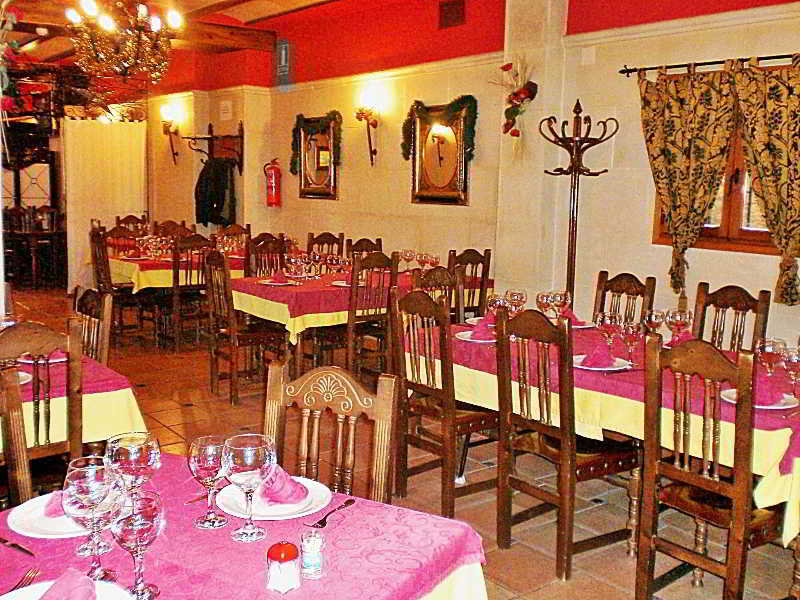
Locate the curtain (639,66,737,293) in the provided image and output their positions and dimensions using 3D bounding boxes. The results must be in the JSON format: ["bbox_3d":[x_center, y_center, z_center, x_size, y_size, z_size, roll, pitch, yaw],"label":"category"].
[{"bbox_3d":[1.658,-0.720,4.863,0.110,1.344,0.645,-5,11,-38],"label":"curtain"}]

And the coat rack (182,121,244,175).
[{"bbox_3d":[-2.351,-1.909,10.143,0.360,0.659,0.907,-6,11,-39],"label":"coat rack"}]

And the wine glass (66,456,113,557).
[{"bbox_3d":[-0.612,0.411,1.613,0.097,0.181,0.097,1,8,0],"label":"wine glass"}]

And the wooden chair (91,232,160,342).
[{"bbox_3d":[-2.501,-0.148,7.358,0.480,1.040,0.420,-4,10,-35],"label":"wooden chair"}]

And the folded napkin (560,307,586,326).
[{"bbox_3d":[0.919,0.079,4.298,0.100,0.090,0.120,-5,11,-38],"label":"folded napkin"}]

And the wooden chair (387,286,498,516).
[{"bbox_3d":[0.219,0.451,3.791,0.450,1.020,0.410,-6,11,-40],"label":"wooden chair"}]

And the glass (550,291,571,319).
[{"bbox_3d":[0.790,0.068,4.016,0.106,0.198,0.106,-6,10,-40],"label":"glass"}]

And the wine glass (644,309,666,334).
[{"bbox_3d":[1.106,0.146,3.540,0.086,0.180,0.086,-6,10,-40],"label":"wine glass"}]

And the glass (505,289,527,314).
[{"bbox_3d":[0.581,0.056,4.064,0.112,0.200,0.112,-6,10,-40],"label":"glass"}]

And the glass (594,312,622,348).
[{"bbox_3d":[0.912,0.157,3.516,0.110,0.203,0.110,1,8,0],"label":"glass"}]

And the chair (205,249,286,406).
[{"bbox_3d":[-1.080,0.180,5.754,0.480,1.020,0.395,-5,10,-36],"label":"chair"}]

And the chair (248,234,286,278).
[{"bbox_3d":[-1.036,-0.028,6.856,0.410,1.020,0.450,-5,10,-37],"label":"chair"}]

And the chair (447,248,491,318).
[{"bbox_3d":[0.408,0.111,6.403,0.395,1.020,0.480,-4,10,-32],"label":"chair"}]

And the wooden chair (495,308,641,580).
[{"bbox_3d":[0.700,0.556,3.344,0.480,1.020,0.395,-5,10,-34],"label":"wooden chair"}]

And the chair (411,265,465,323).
[{"bbox_3d":[0.327,0.349,4.503,0.410,1.020,0.450,-5,10,-37],"label":"chair"}]

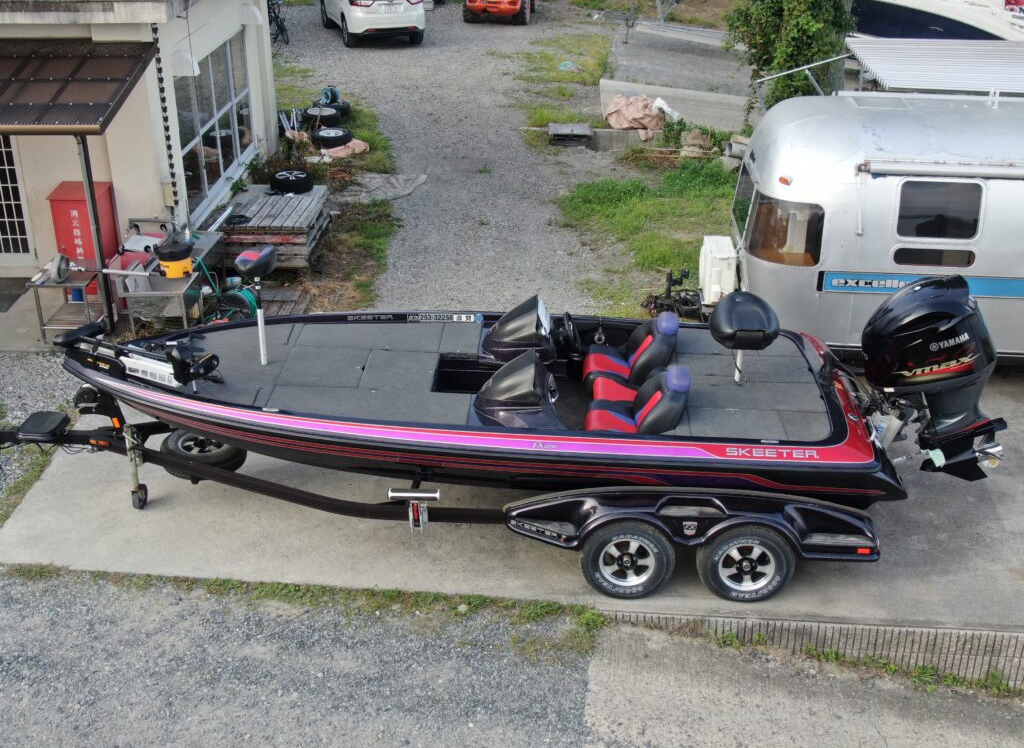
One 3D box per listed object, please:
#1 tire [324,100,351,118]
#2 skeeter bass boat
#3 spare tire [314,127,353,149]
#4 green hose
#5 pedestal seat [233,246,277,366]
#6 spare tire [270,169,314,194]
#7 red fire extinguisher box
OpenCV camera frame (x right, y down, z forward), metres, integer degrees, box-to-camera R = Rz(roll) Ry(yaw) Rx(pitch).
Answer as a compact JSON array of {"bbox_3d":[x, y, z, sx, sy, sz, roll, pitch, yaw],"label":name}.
[{"bbox_3d":[-3.384,-4.989,23.391,0.684,0.210,0.684,0,24,0],"label":"tire"},{"bbox_3d":[-0.164,0.147,9.582,7.790,2.120,2.450,2,24,4],"label":"skeeter bass boat"},{"bbox_3d":[-3.061,-4.042,21.278,0.656,0.210,0.656,0,24,0],"label":"spare tire"},{"bbox_3d":[-3.160,-0.916,13.801,0.680,0.640,0.500,0,24,0],"label":"green hose"},{"bbox_3d":[-1.983,-0.492,9.471,0.340,0.930,0.330,-7,25,-14],"label":"pedestal seat"},{"bbox_3d":[-2.950,-2.587,16.698,0.588,0.210,0.588,0,24,0],"label":"spare tire"},{"bbox_3d":[-4.995,-1.586,14.600,0.616,1.230,0.500,0,24,1],"label":"red fire extinguisher box"}]

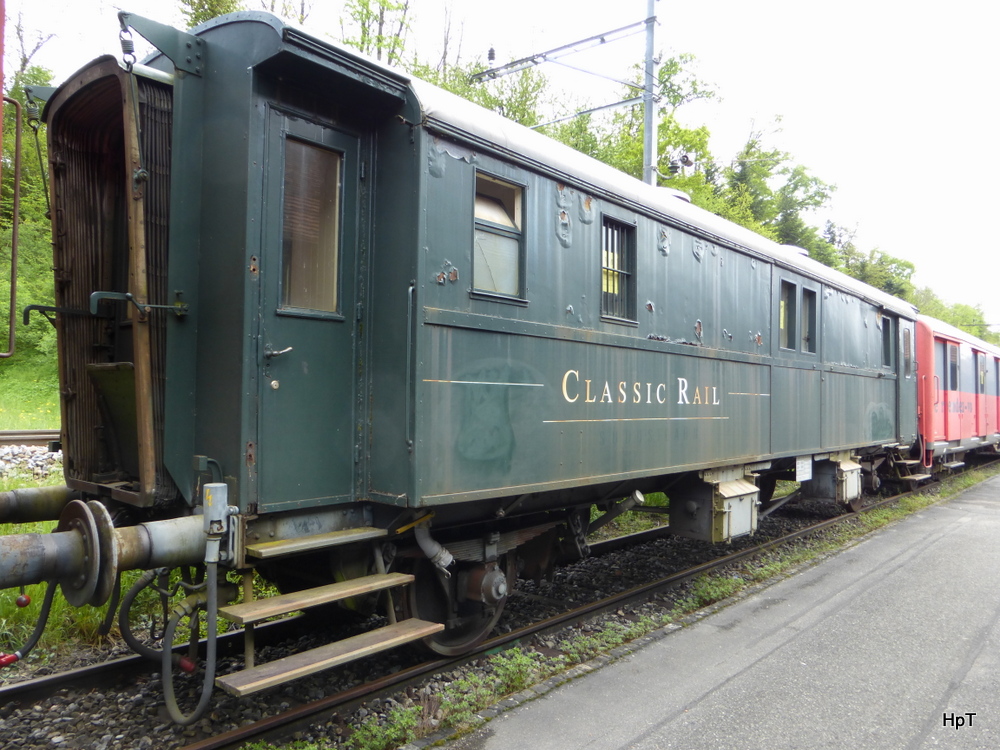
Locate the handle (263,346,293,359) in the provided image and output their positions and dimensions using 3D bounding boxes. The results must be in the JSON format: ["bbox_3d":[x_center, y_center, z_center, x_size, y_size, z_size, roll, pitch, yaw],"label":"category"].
[{"bbox_3d":[-1.107,-0.112,3.623,0.065,0.058,0.125,-1,-3,42],"label":"handle"}]

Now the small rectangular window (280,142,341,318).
[{"bbox_3d":[-0.983,-0.774,3.820,0.040,0.890,0.370,-1,-3,42],"label":"small rectangular window"}]

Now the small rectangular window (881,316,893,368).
[{"bbox_3d":[5.821,-0.489,10.881,0.050,0.745,0.500,-1,-3,42],"label":"small rectangular window"}]

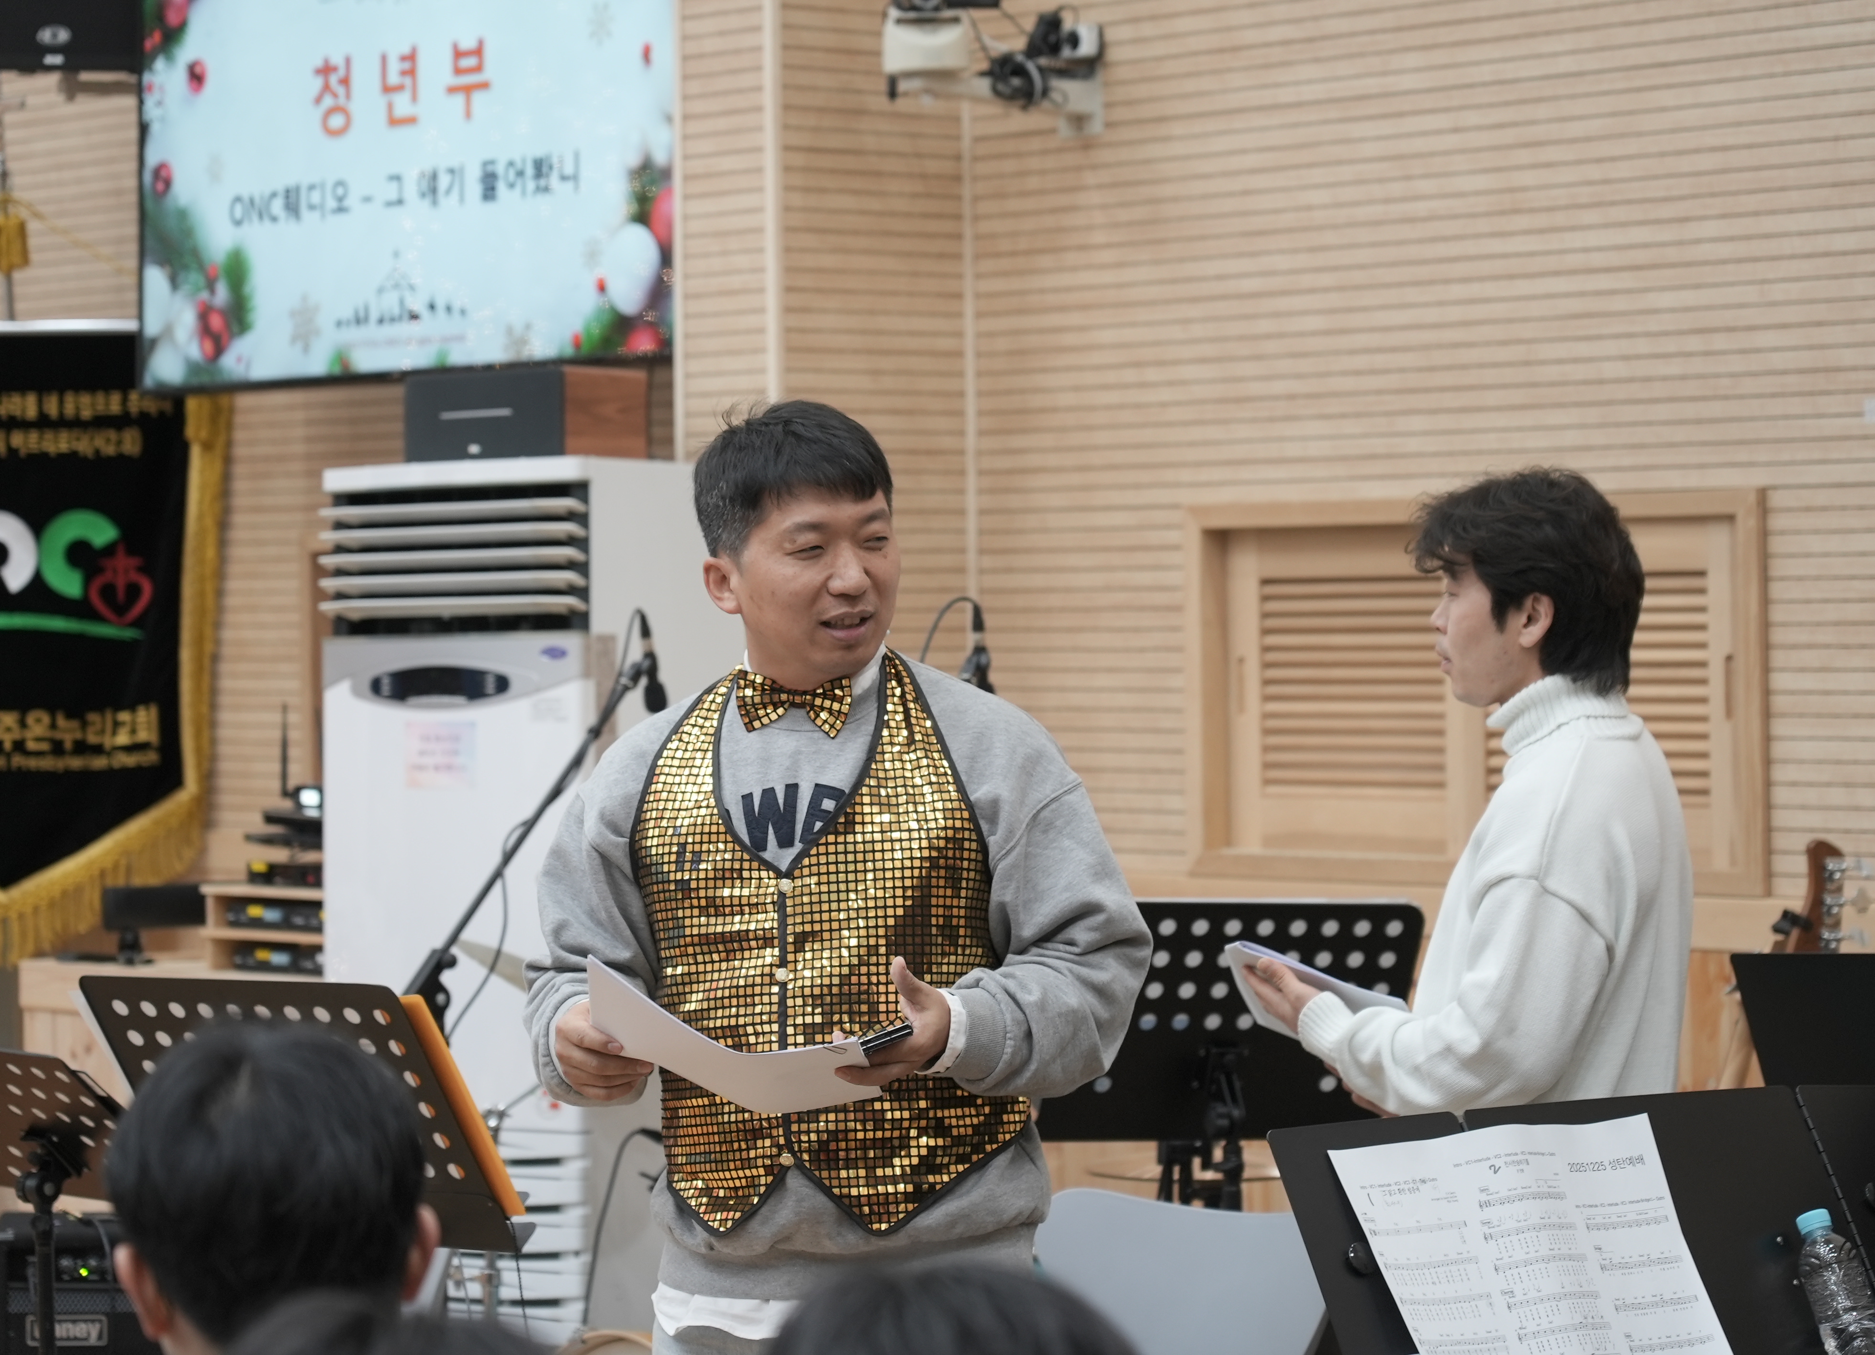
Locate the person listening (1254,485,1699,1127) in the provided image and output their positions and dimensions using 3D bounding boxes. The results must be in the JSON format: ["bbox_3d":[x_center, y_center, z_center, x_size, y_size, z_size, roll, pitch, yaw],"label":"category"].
[{"bbox_3d":[0.565,0.630,5.800,0.460,1.700,0.500,-1,1,13],"label":"person listening"}]

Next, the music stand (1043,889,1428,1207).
[{"bbox_3d":[0.370,0.876,6.900,0.510,1.190,0.470,-1,1,-21],"label":"music stand"}]

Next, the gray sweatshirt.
[{"bbox_3d":[-0.097,0.282,5.180,0.560,0.620,0.360,-1,1,14],"label":"gray sweatshirt"}]

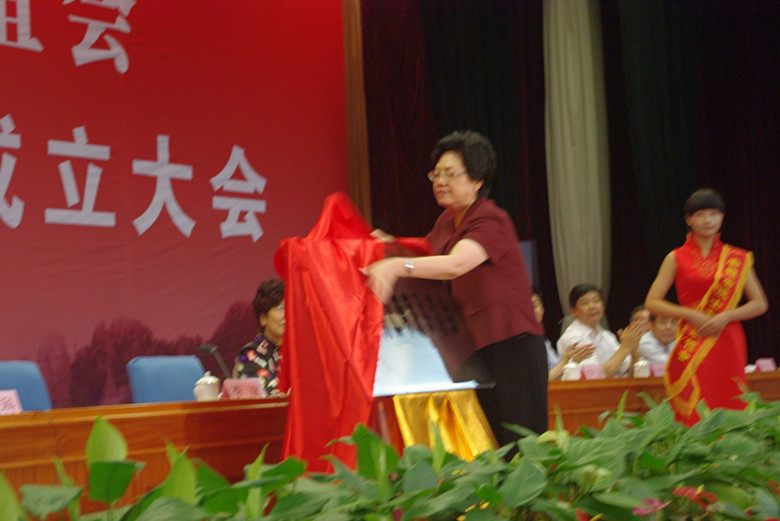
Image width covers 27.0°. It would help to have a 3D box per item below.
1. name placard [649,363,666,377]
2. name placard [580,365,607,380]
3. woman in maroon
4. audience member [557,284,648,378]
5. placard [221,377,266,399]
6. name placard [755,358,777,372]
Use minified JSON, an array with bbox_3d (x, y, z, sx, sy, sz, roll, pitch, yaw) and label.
[{"bbox_3d":[1.534,0.621,9.200,0.057,0.077,0.205,-6,-5,38],"label":"name placard"},{"bbox_3d":[1.089,0.601,8.700,0.057,0.077,0.205,-6,-5,38],"label":"name placard"},{"bbox_3d":[0.258,0.389,5.344,0.580,1.640,0.520,-1,-4,-22],"label":"woman in maroon"},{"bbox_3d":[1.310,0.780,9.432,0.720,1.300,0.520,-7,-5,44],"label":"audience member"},{"bbox_3d":[-0.581,0.511,6.450,0.057,0.077,0.205,-6,-5,38],"label":"placard"},{"bbox_3d":[2.355,0.659,10.200,0.057,0.077,0.205,-6,-5,38],"label":"name placard"}]

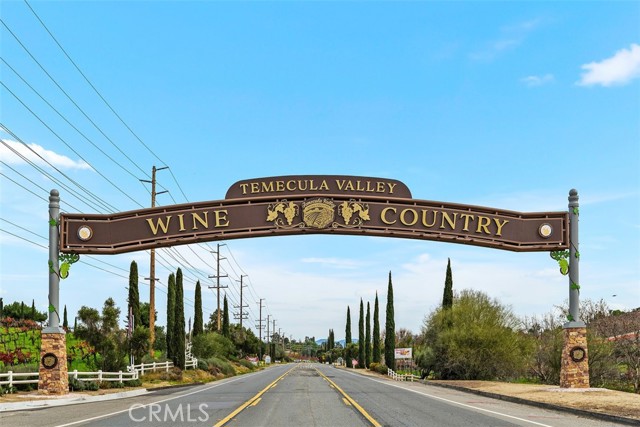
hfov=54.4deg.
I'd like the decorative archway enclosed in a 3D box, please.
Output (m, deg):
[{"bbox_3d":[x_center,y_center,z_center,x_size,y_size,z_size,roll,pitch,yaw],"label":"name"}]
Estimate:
[{"bbox_3d":[-0.142,2.826,25.300,21.700,8.500,1.250,0,-3,-3],"label":"decorative archway"}]

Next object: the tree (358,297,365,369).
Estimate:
[{"bbox_3d":[5.268,15.234,79.000,0.800,8.886,0.800,0,-4,-1],"label":"tree"}]

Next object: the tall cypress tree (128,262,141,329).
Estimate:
[{"bbox_3d":[-13.414,7.231,45.000,1.000,7.665,1.000,0,-4,-1],"label":"tall cypress tree"}]

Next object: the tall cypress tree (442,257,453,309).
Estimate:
[{"bbox_3d":[9.834,7.829,48.000,1.050,8.716,1.050,0,-4,-1],"label":"tall cypress tree"}]

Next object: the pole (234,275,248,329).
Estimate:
[{"bbox_3d":[-14.759,19.271,117.000,2.800,15.605,0.500,0,-4,-1],"label":"pole"}]

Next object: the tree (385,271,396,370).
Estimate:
[{"bbox_3d":[6.344,9.629,56.000,1.100,8.999,1.100,0,-4,-1],"label":"tree"}]

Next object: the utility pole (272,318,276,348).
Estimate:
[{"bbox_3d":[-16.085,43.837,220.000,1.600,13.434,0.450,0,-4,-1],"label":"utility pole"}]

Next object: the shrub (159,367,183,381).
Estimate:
[{"bbox_3d":[-8.408,8.999,35.000,1.400,0.787,1.200,0,-4,-1],"label":"shrub"}]

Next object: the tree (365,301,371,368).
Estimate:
[{"bbox_3d":[5.572,14.194,73.000,0.800,7.977,0.800,0,-4,-1],"label":"tree"}]

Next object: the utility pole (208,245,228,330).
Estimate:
[{"bbox_3d":[-14.353,12.232,88.000,2.850,16.262,0.500,0,-4,-1],"label":"utility pole"}]

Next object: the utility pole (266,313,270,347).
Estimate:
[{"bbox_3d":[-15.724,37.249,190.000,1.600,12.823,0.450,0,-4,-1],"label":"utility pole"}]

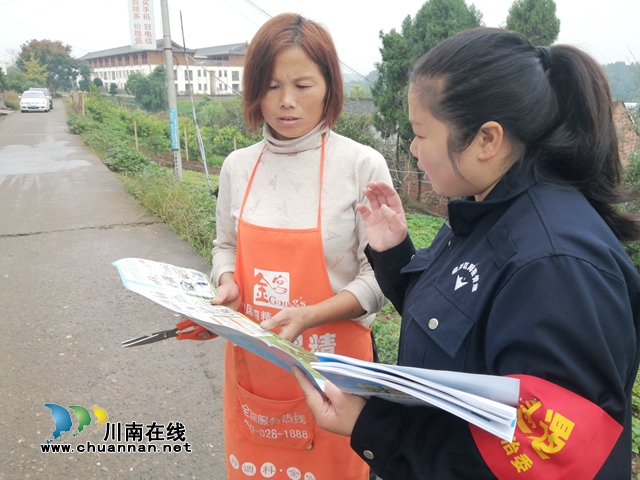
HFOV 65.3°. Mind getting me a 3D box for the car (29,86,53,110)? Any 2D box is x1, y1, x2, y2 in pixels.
[{"bbox_3d":[-23.027,-11.583,40.996,1.840,1.710,4.600,-7,18,-21],"label":"car"}]

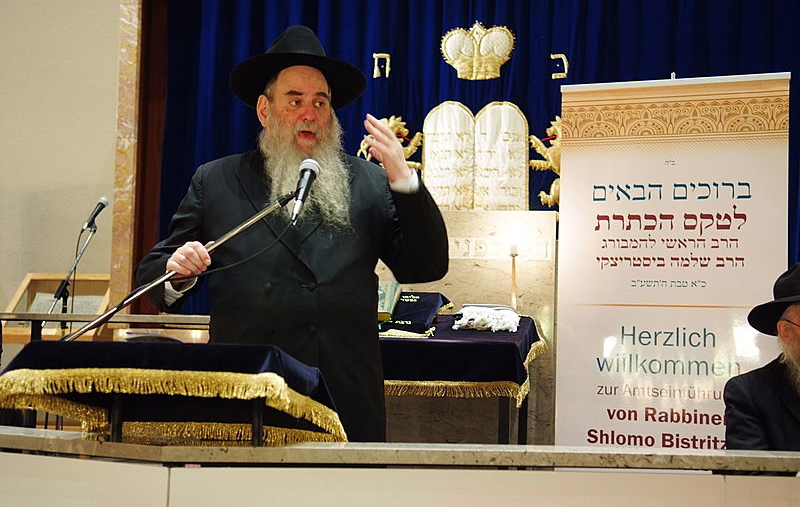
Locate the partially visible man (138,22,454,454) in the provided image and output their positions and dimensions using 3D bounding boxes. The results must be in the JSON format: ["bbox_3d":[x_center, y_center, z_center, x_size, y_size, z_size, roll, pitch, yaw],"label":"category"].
[{"bbox_3d":[-0.251,0.373,2.776,0.750,1.870,0.540,1,-2,-5],"label":"partially visible man"}]

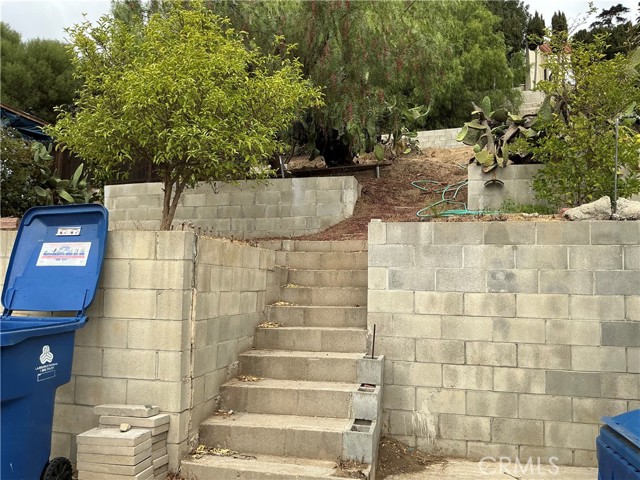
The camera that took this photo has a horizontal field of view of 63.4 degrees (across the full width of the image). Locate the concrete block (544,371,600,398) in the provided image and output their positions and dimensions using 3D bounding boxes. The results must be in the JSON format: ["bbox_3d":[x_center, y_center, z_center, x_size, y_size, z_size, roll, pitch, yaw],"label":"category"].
[{"bbox_3d":[2.033,1.143,4.203,0.395,0.195,0.195,0,-3,11],"label":"concrete block"}]

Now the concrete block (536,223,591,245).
[{"bbox_3d":[2.006,-0.048,4.301,0.395,0.193,0.175,0,-3,14],"label":"concrete block"}]

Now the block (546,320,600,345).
[{"bbox_3d":[2.059,0.755,4.250,0.405,0.197,0.170,0,-6,11],"label":"block"}]

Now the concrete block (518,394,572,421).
[{"bbox_3d":[1.842,1.357,4.270,0.395,0.193,0.190,0,-3,14],"label":"concrete block"}]

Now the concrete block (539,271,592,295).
[{"bbox_3d":[1.997,0.344,4.250,0.395,0.195,0.195,0,-3,11],"label":"concrete block"}]

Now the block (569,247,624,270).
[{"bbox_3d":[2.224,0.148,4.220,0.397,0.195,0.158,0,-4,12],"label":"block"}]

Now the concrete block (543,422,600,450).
[{"bbox_3d":[2.007,1.555,4.179,0.394,0.197,0.170,0,-6,11],"label":"concrete block"}]

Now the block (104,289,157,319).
[{"bbox_3d":[-1.296,0.447,3.675,0.395,0.195,0.195,0,-3,11],"label":"block"}]

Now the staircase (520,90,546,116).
[{"bbox_3d":[7.676,-4.912,19.300,1.100,1.150,1.300,1,-5,6],"label":"staircase"}]

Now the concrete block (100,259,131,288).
[{"bbox_3d":[-1.496,0.247,3.719,0.395,0.193,0.190,0,-3,13],"label":"concrete block"}]

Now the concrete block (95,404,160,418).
[{"bbox_3d":[-1.305,1.148,3.490,0.390,0.054,0.165,0,-5,9],"label":"concrete block"}]

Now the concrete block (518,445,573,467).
[{"bbox_3d":[1.839,1.754,4.249,0.395,0.180,0.190,0,-3,14],"label":"concrete block"}]

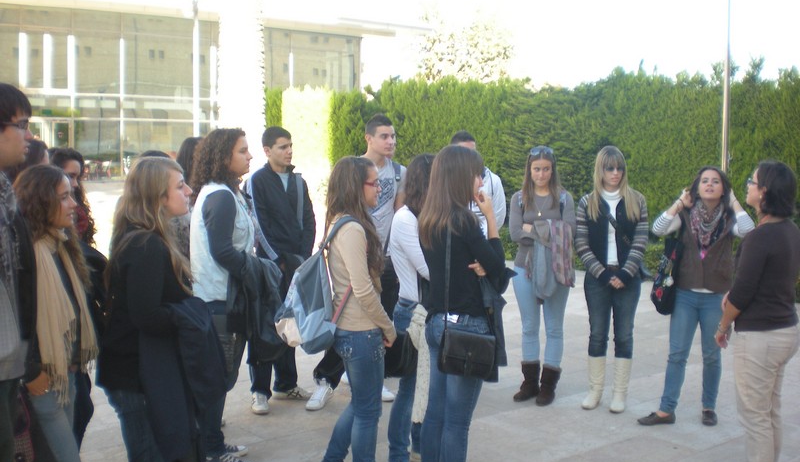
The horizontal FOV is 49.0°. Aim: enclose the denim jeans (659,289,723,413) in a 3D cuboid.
[{"bbox_3d":[1.756,0.723,5.310,0.370,0.740,0.250,2,5,15],"label":"denim jeans"}]

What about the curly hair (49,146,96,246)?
[{"bbox_3d":[-1.391,-0.147,3.740,0.220,0.430,0.250,1,5,6],"label":"curly hair"}]

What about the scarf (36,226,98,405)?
[{"bbox_3d":[-1.230,0.315,3.240,0.180,0.630,0.230,4,6,30],"label":"scarf"}]

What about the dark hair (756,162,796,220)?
[{"bbox_3d":[1.735,-0.196,4.047,0.190,0.260,0.180,4,6,35],"label":"dark hair"}]

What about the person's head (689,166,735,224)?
[{"bbox_3d":[1.845,-0.216,5.200,0.260,0.330,0.240,2,5,21],"label":"person's head"}]

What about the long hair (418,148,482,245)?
[{"bbox_3d":[0.218,-0.149,3.800,0.250,0.440,0.240,-2,6,-24],"label":"long hair"}]

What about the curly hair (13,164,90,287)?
[{"bbox_3d":[-1.394,-0.022,3.513,0.270,0.470,0.250,0,5,0],"label":"curly hair"}]

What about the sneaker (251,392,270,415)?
[{"bbox_3d":[-0.882,1.063,5.529,0.110,0.110,0.280,-1,6,-13],"label":"sneaker"}]

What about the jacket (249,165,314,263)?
[{"bbox_3d":[-0.747,-0.104,5.536,0.450,0.620,0.270,-3,6,-30],"label":"jacket"}]

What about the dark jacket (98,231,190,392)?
[{"bbox_3d":[-1.027,0.330,3.599,0.380,0.640,0.440,-1,6,-10],"label":"dark jacket"}]

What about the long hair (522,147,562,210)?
[{"bbox_3d":[0.901,-0.338,5.550,0.250,0.400,0.230,1,5,9],"label":"long hair"}]

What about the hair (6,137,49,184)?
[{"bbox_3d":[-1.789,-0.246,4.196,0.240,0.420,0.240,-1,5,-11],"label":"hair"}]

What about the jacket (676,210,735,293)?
[{"bbox_3d":[1.826,0.123,5.250,0.370,0.490,0.250,2,5,15],"label":"jacket"}]

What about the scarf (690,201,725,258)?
[{"bbox_3d":[1.829,-0.009,5.223,0.220,0.340,0.200,3,6,22],"label":"scarf"}]

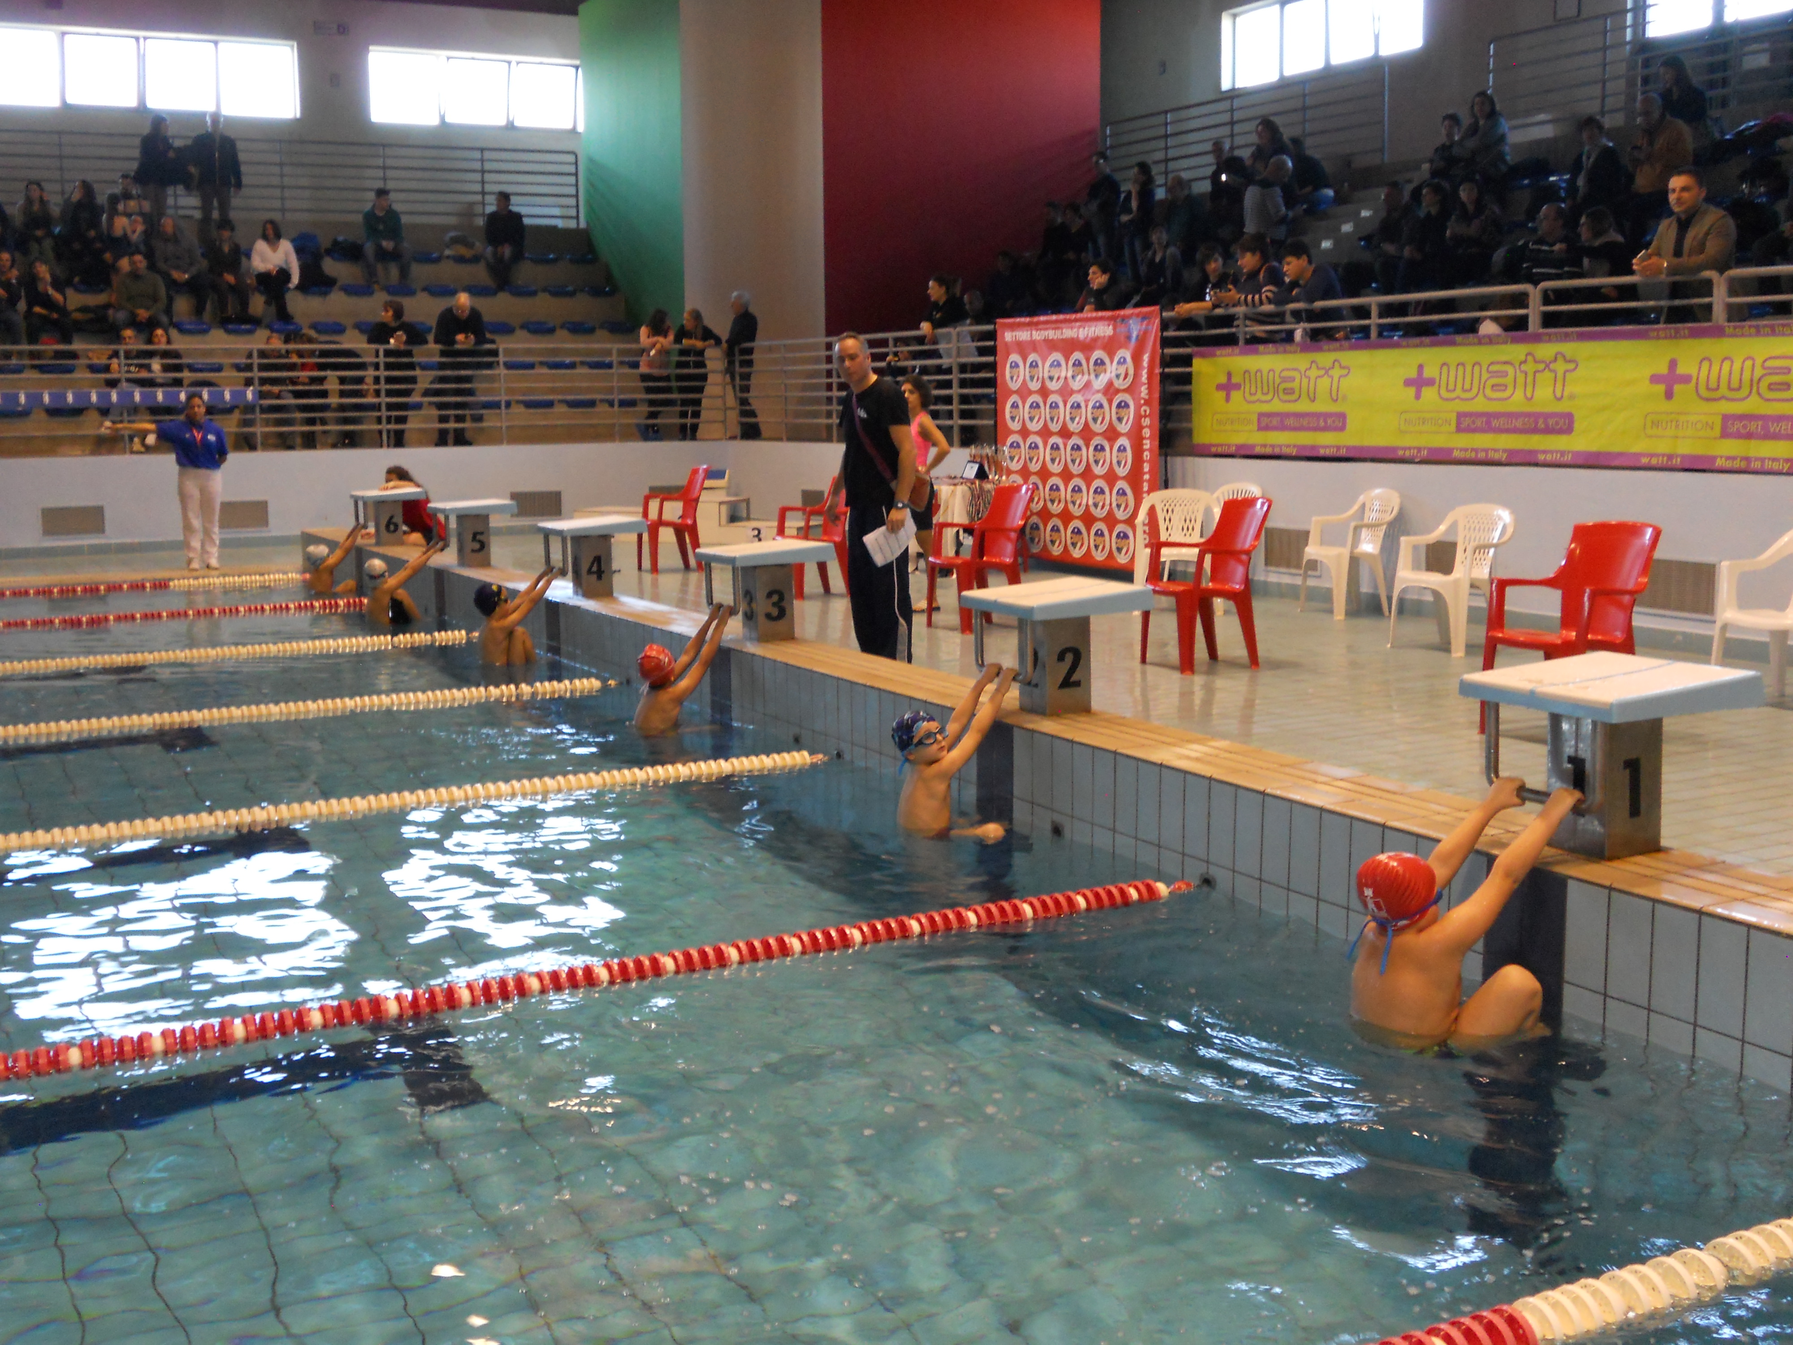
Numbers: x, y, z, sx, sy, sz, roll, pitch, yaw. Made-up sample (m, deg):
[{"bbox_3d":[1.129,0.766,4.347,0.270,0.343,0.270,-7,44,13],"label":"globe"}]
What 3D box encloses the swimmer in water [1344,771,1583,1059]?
[{"bbox_3d":[1.303,0.626,4.542,0.640,0.710,0.420,-5,9,-27],"label":"swimmer in water"}]

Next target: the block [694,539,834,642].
[{"bbox_3d":[-0.614,-0.379,9.267,0.498,0.446,0.497,-5,9,-27],"label":"block"}]

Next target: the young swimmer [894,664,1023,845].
[{"bbox_3d":[0.229,0.343,6.686,0.550,0.690,0.410,-5,9,-27],"label":"young swimmer"}]

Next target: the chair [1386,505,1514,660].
[{"bbox_3d":[3.124,-0.526,10.964,0.550,0.815,0.570,-4,8,-20],"label":"chair"}]

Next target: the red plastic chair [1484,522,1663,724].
[{"bbox_3d":[2.797,-0.165,8.177,0.570,0.880,0.560,-5,9,-28],"label":"red plastic chair"}]

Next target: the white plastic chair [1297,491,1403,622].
[{"bbox_3d":[2.965,-0.782,12.839,0.550,0.815,0.570,-3,8,-16],"label":"white plastic chair"}]

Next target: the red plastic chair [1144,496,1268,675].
[{"bbox_3d":[1.645,-0.473,10.440,0.570,0.885,0.570,-4,8,-22],"label":"red plastic chair"}]

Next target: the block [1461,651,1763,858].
[{"bbox_3d":[1.730,0.207,4.801,0.495,0.460,0.490,-5,9,-27],"label":"block"}]

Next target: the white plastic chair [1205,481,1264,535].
[{"bbox_3d":[2.283,-0.912,13.817,0.530,0.815,0.565,-6,9,-33],"label":"white plastic chair"}]

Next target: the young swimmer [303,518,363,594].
[{"bbox_3d":[-4.399,-0.798,15.511,0.530,0.710,0.410,-5,9,-27],"label":"young swimmer"}]

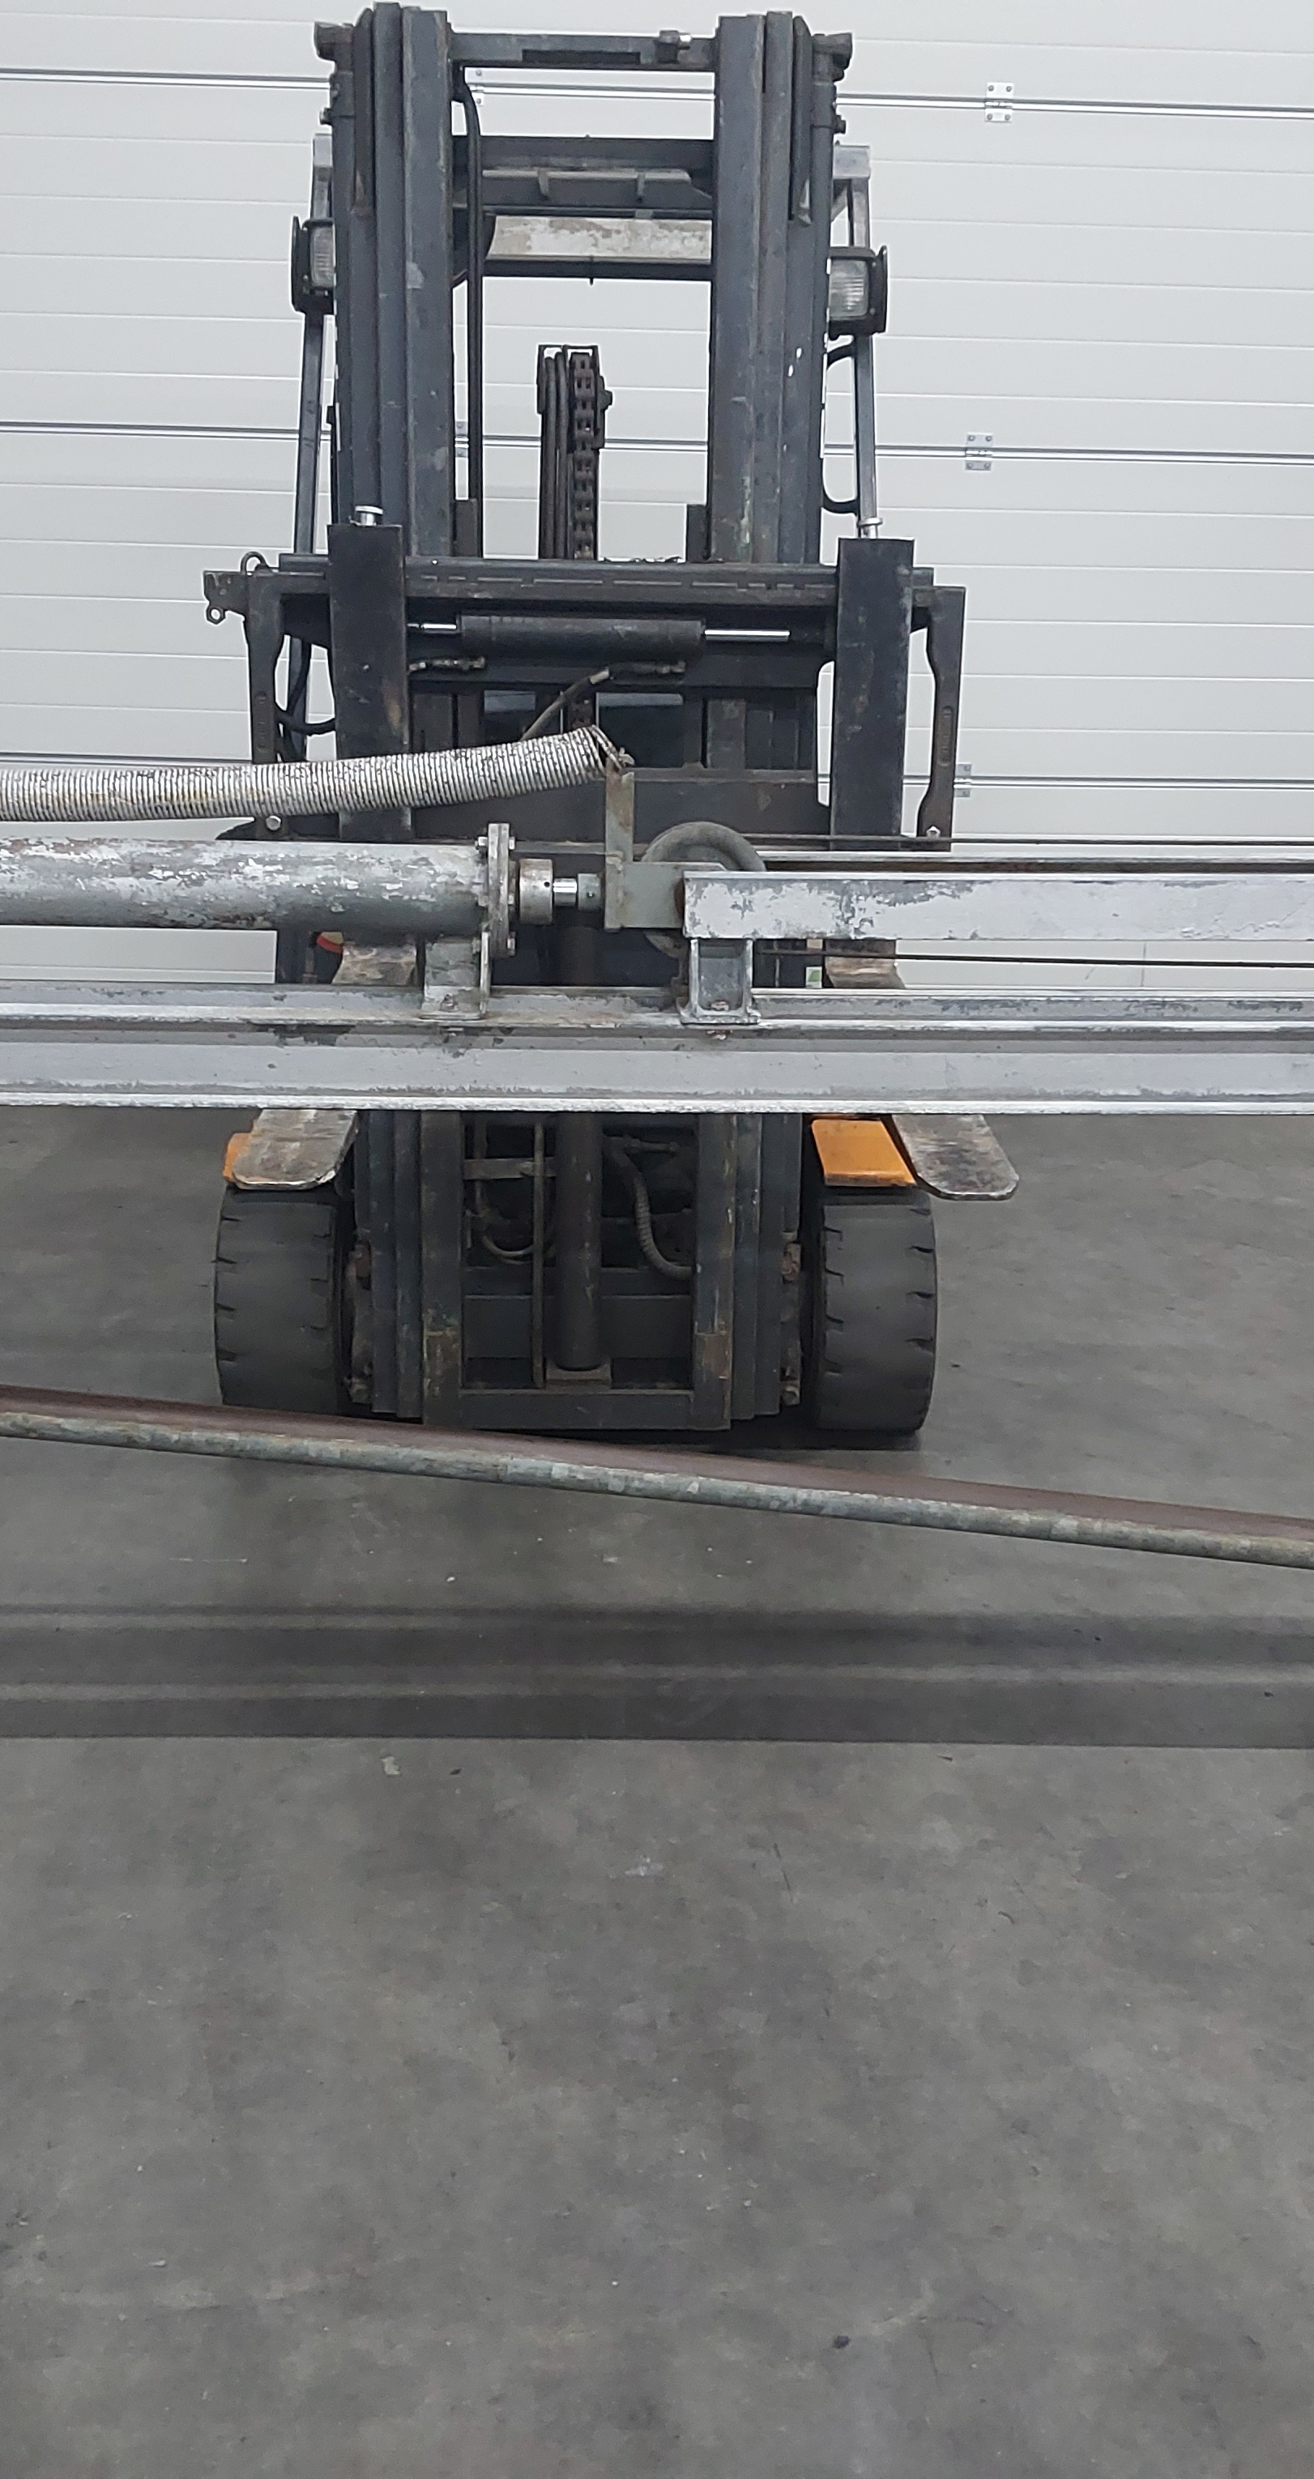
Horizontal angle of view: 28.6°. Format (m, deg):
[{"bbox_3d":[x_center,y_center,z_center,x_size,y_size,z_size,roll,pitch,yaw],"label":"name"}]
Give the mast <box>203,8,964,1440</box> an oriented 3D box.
[{"bbox_3d":[-0.103,-0.640,3.579,0.980,1.951,0.480,1,16,-3],"label":"mast"}]

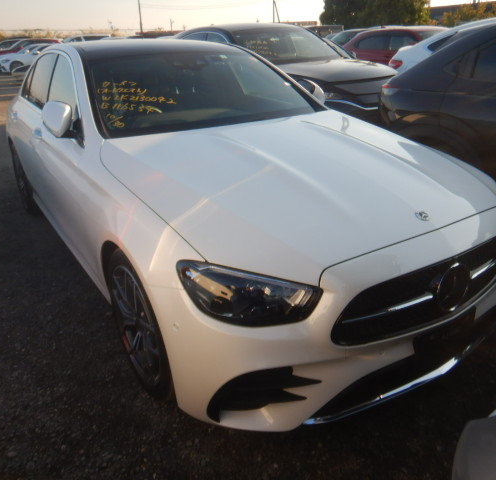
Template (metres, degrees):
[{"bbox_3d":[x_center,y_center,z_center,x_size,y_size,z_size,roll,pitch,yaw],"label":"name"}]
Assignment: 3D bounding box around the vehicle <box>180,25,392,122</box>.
[{"bbox_3d":[0.150,-2.325,6.625,1.855,1.660,4.740,-17,29,-32],"label":"vehicle"}]

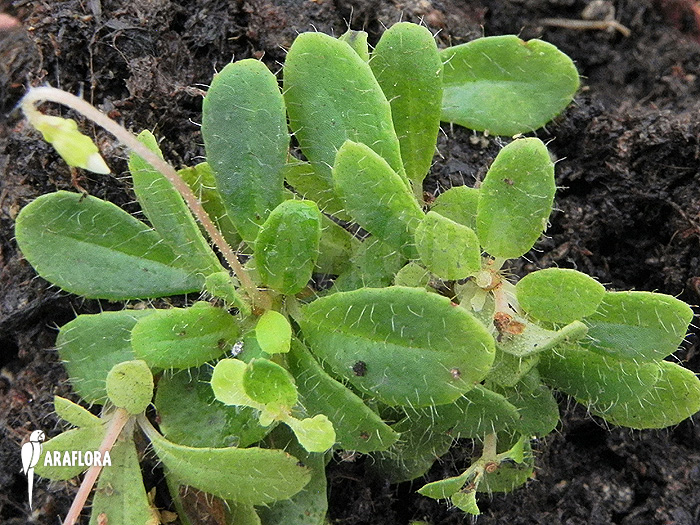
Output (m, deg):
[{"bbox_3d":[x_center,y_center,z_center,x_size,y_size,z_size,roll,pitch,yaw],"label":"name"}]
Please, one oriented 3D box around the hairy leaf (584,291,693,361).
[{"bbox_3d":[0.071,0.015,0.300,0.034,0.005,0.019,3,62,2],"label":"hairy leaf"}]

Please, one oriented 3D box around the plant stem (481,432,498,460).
[{"bbox_3d":[0.032,0.042,0.270,0.003,0.003,0.008,8,47,0],"label":"plant stem"}]

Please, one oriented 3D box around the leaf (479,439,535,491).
[{"bbox_3d":[0.038,0.050,0.284,0.013,0.005,0.012,-34,45,27],"label":"leaf"}]

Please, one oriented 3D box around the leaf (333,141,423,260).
[{"bbox_3d":[0.007,-0.015,0.276,0.015,0.005,0.030,-31,95,7],"label":"leaf"}]

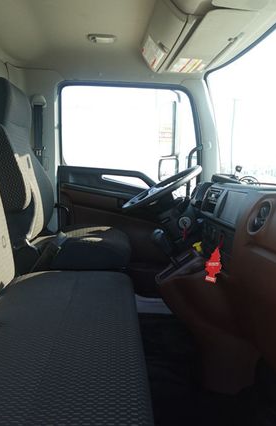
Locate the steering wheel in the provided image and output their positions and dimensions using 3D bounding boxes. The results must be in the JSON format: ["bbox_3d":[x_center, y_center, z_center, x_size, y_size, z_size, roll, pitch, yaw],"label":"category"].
[{"bbox_3d":[0.140,-0.108,1.827,0.455,0.100,0.455,-28,7,1],"label":"steering wheel"}]

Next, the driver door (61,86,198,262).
[{"bbox_3d":[-0.038,-0.133,2.301,0.950,1.340,0.150,0,7,-2],"label":"driver door"}]

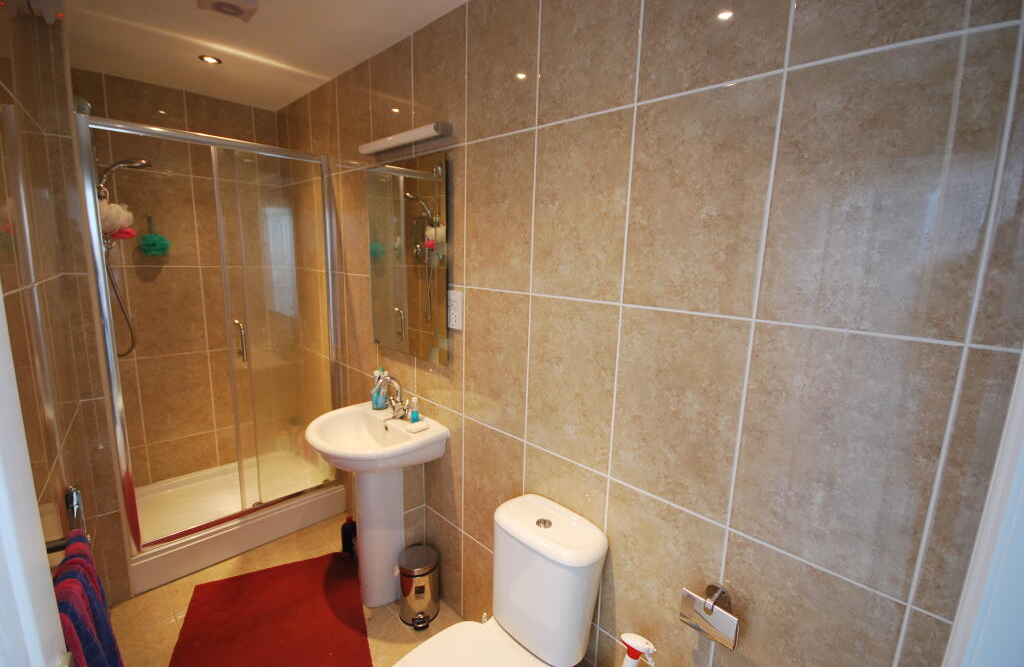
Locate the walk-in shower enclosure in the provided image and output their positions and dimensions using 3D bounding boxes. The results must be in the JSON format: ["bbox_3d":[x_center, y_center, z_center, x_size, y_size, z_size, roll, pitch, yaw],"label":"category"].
[{"bbox_3d":[-1.585,0.067,2.332,0.755,2.045,0.955,11,14,42],"label":"walk-in shower enclosure"}]

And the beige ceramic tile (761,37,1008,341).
[{"bbox_3d":[0.667,-0.257,0.799,0.321,0.509,0.012,11,14,42],"label":"beige ceramic tile"}]

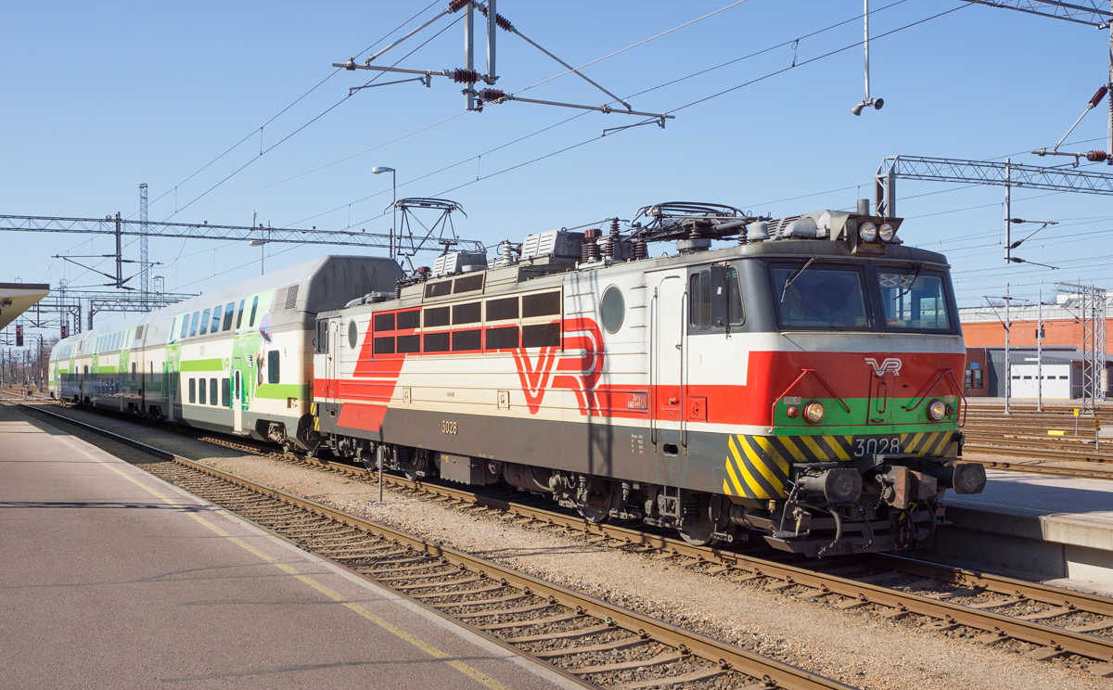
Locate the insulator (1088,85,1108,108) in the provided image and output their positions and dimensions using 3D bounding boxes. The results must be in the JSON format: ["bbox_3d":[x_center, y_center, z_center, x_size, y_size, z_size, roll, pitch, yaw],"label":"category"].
[{"bbox_3d":[11.429,-5.240,23.501,0.628,0.160,0.160,-45,19,-22],"label":"insulator"}]

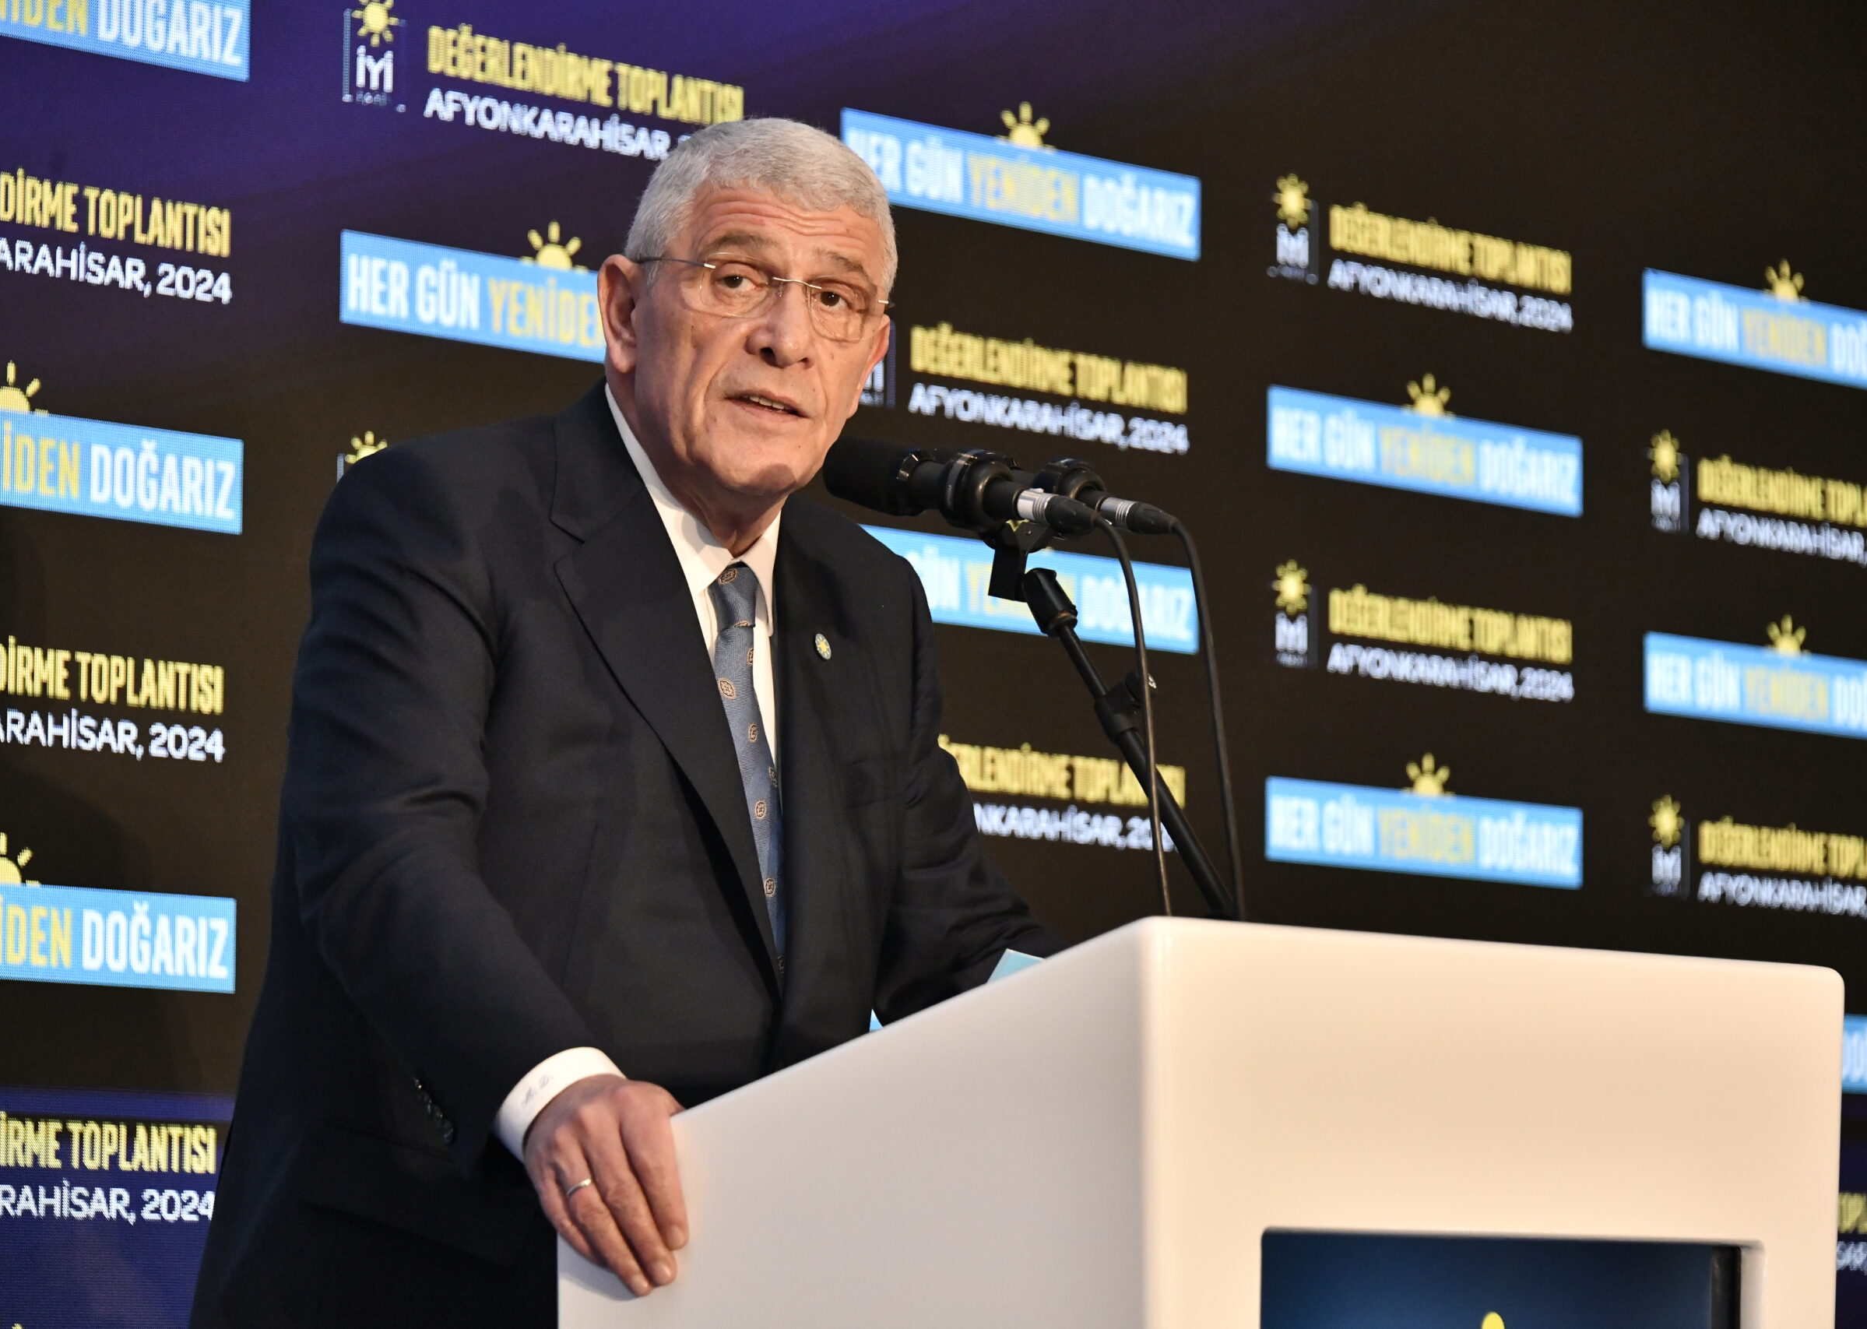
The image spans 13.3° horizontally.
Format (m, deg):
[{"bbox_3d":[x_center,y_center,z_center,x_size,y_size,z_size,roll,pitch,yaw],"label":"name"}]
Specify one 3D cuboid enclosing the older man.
[{"bbox_3d":[-0.190,0.525,5.030,0.580,1.720,0.520,6,-9,-44],"label":"older man"}]

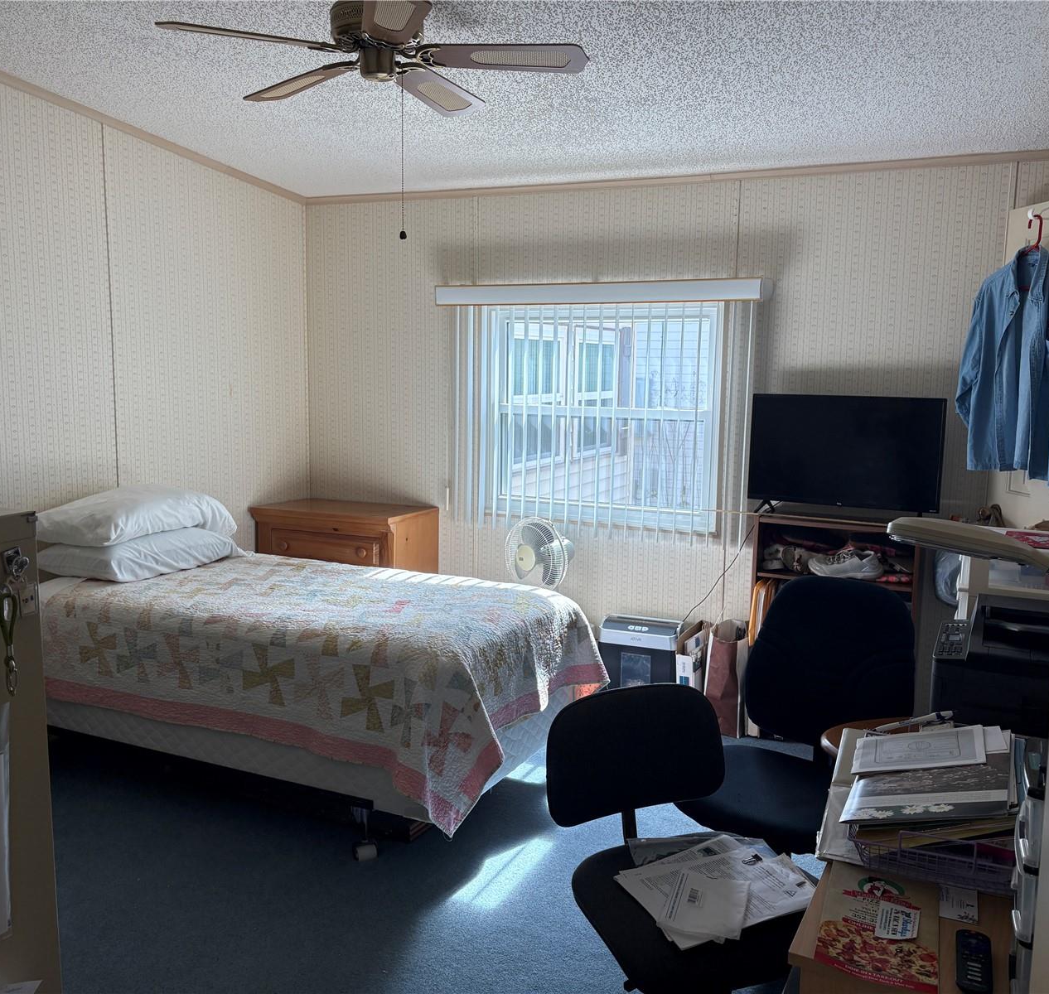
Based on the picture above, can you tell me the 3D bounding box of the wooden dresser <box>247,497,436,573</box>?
[{"bbox_3d":[-0.870,0.437,4.837,0.751,0.779,0.426,5,9,27],"label":"wooden dresser"}]

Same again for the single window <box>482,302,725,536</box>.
[{"bbox_3d":[0.330,-0.367,4.472,1.127,1.005,0.081,4,9,25],"label":"single window"}]

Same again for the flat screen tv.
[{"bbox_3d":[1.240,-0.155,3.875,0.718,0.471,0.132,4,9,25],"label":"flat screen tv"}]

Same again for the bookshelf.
[{"bbox_3d":[1.241,0.524,3.987,0.620,0.901,0.274,4,9,25],"label":"bookshelf"}]

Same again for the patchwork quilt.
[{"bbox_3d":[-0.822,0.665,3.620,1.903,0.665,1.066,4,9,25],"label":"patchwork quilt"}]

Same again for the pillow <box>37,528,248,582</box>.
[{"bbox_3d":[-1.474,0.208,3.933,0.416,0.168,0.700,4,9,25],"label":"pillow"}]

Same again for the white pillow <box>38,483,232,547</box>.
[{"bbox_3d":[-1.478,0.065,3.888,0.426,0.178,0.690,4,9,25],"label":"white pillow"}]

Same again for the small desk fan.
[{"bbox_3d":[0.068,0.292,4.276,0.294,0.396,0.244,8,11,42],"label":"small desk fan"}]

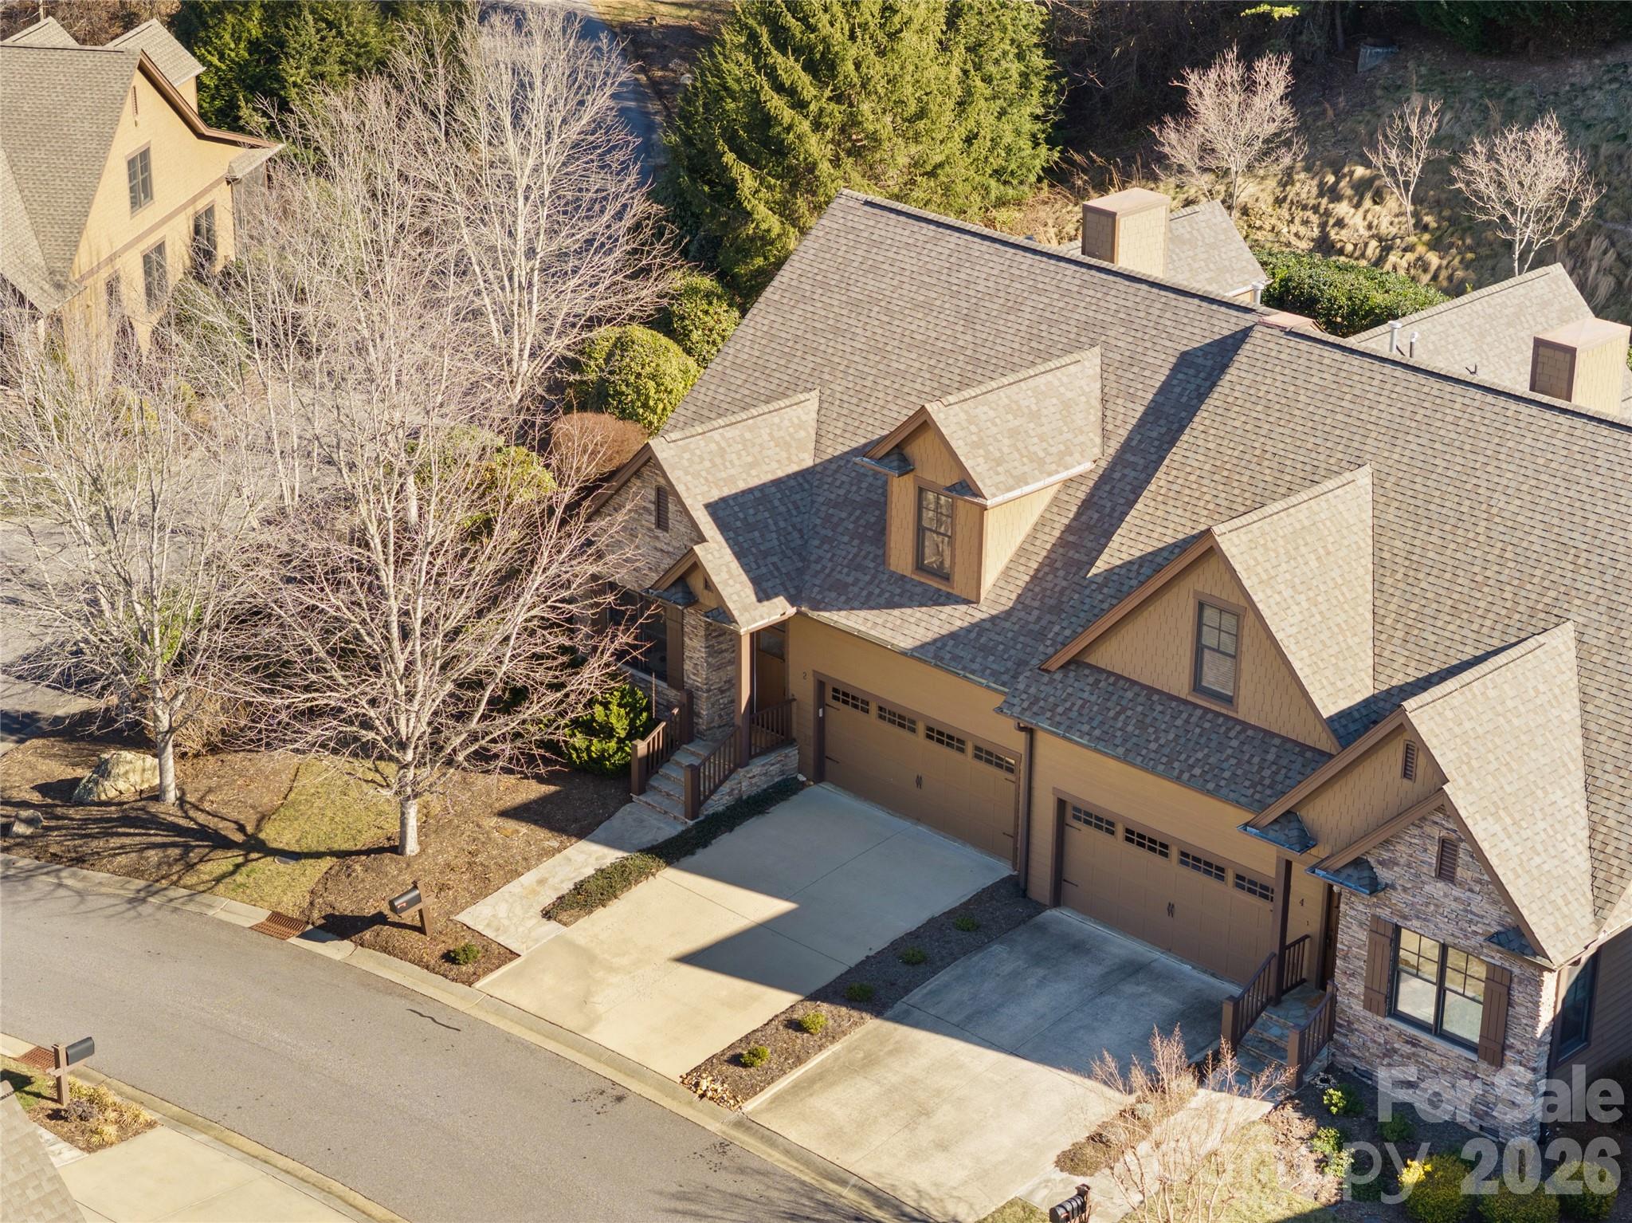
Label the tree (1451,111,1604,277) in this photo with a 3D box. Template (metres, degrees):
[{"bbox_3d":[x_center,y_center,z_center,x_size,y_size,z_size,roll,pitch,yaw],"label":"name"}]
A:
[{"bbox_3d":[17.478,-10.071,81.097,3.740,4.670,3.550,1,23,0],"label":"tree"}]

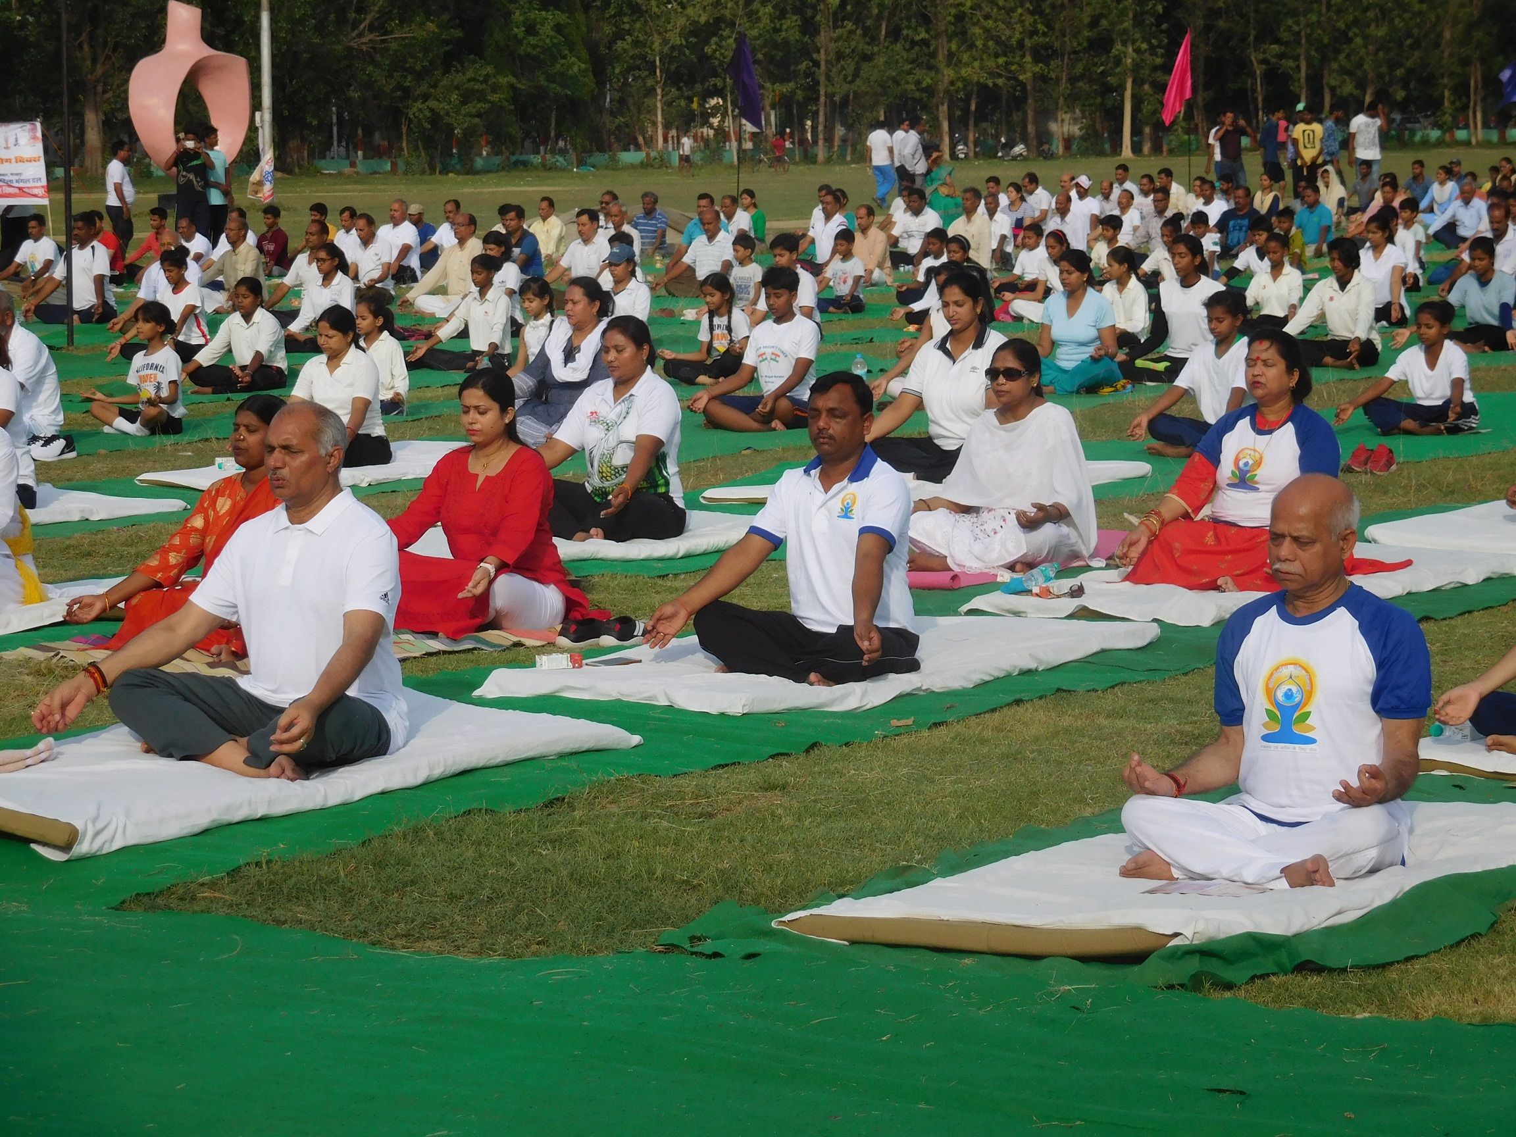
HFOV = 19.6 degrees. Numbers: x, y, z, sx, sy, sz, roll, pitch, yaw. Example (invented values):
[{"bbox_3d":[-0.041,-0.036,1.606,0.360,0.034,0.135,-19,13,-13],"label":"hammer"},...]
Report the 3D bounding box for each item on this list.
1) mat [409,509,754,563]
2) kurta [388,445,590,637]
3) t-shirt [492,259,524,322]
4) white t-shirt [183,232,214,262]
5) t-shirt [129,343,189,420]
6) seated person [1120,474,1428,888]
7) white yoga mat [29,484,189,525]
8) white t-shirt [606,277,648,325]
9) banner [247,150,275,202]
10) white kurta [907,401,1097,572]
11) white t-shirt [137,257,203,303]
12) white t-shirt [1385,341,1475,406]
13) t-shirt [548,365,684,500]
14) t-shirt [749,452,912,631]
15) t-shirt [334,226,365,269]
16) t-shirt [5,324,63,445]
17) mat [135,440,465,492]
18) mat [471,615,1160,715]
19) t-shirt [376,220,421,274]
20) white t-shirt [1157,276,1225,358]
[{"bbox_3d":[-0.637,-0.138,16.782,0.950,0.070,1.850,3,7,38],"label":"mat"},{"bbox_3d":[-0.800,-0.092,13.100,0.620,0.550,0.540,4,7,35],"label":"kurta"},{"bbox_3d":[-2.057,-2.179,34.500,0.430,0.510,0.270,3,7,35],"label":"t-shirt"},{"bbox_3d":[-5.759,-3.147,44.500,0.460,0.550,0.280,3,7,36],"label":"white t-shirt"},{"bbox_3d":[-2.978,-0.926,21.700,0.310,0.360,0.220,4,7,35],"label":"t-shirt"},{"bbox_3d":[1.091,0.222,9.100,0.630,0.820,0.560,2,6,27],"label":"seated person"},{"bbox_3d":[-3.330,-0.230,18.156,0.920,0.070,1.800,3,7,38],"label":"white yoga mat"},{"bbox_3d":[-0.936,-1.802,30.500,0.420,0.470,0.300,4,7,38],"label":"white t-shirt"},{"bbox_3d":[-10.323,-8.134,91.000,0.580,1.080,0.300,0,6,5],"label":"banner"},{"bbox_3d":[0.898,-0.296,16.000,0.640,0.610,0.520,2,6,25],"label":"white kurta"},{"bbox_3d":[-4.458,-2.130,33.200,0.520,0.490,0.340,4,7,35],"label":"white t-shirt"},{"bbox_3d":[3.287,-0.957,21.400,0.400,0.320,0.270,3,7,32],"label":"white t-shirt"},{"bbox_3d":[-0.515,-0.493,16.200,0.460,0.500,0.360,4,7,38],"label":"t-shirt"},{"bbox_3d":[0.215,-0.081,12.700,0.440,0.530,0.260,3,7,32],"label":"t-shirt"},{"bbox_3d":[-4.190,-3.292,45.500,0.450,0.540,0.270,3,7,32],"label":"t-shirt"},{"bbox_3d":[-3.829,-0.950,22.600,0.450,0.620,0.310,4,8,42],"label":"t-shirt"},{"bbox_3d":[-1.940,-0.479,20.390,0.940,0.070,1.820,3,7,36],"label":"mat"},{"bbox_3d":[0.201,0.262,12.829,0.920,0.070,1.970,4,8,42],"label":"mat"},{"bbox_3d":[-3.753,-3.338,45.800,0.480,0.580,0.340,4,7,38],"label":"t-shirt"},{"bbox_3d":[2.676,-1.544,27.000,0.430,0.520,0.280,3,7,30],"label":"white t-shirt"}]

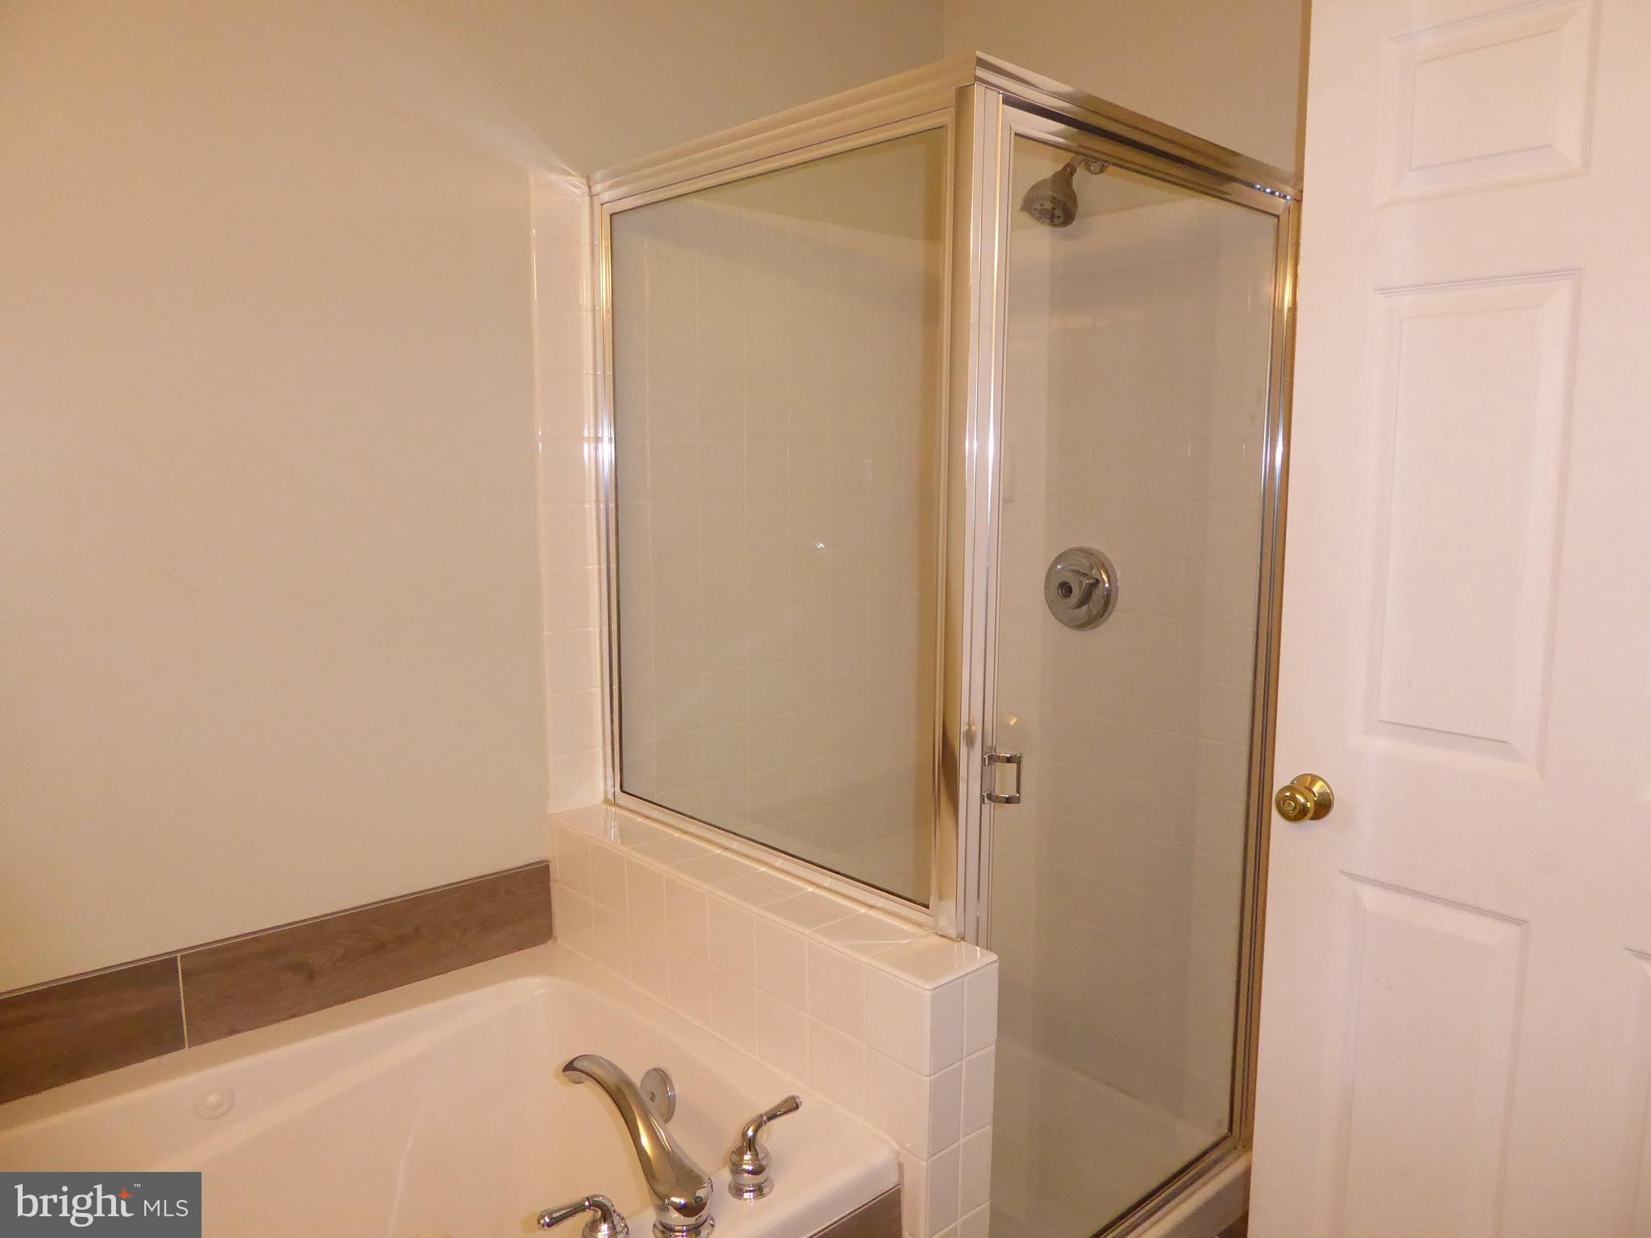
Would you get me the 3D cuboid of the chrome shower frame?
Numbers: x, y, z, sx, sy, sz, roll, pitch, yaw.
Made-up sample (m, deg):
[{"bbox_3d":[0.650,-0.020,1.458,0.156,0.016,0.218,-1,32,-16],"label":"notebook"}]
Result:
[{"bbox_3d":[0.207,0.130,2.116,0.871,1.766,0.855,-7,11,-42],"label":"chrome shower frame"}]

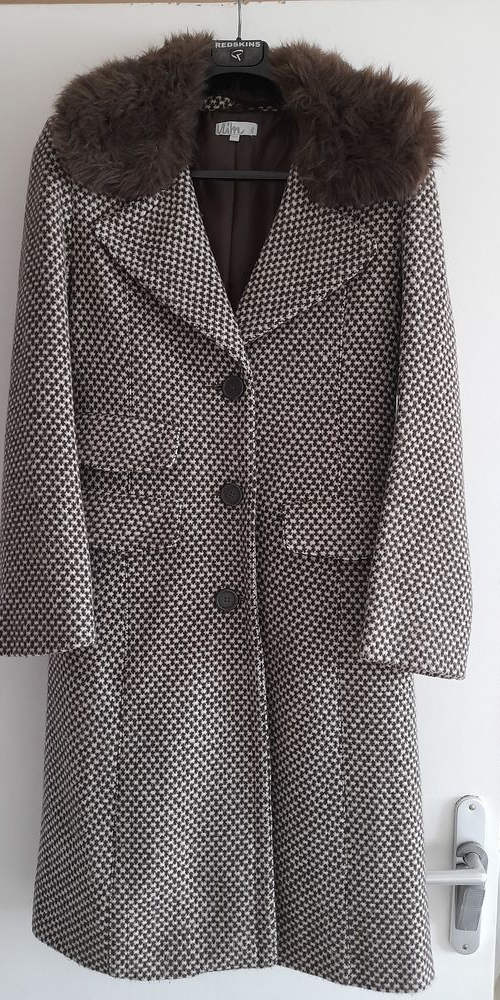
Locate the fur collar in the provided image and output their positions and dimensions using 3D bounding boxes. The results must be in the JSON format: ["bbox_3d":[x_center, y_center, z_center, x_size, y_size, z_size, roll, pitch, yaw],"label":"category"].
[{"bbox_3d":[-0.004,-0.436,0.827,0.440,0.205,0.130,2,5,1],"label":"fur collar"}]

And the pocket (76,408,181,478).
[{"bbox_3d":[-0.147,-0.068,0.864,0.128,0.073,0.015,6,5,10],"label":"pocket"}]

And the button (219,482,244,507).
[{"bbox_3d":[-0.022,-0.006,0.856,0.025,0.025,0.005,2,5,1],"label":"button"}]

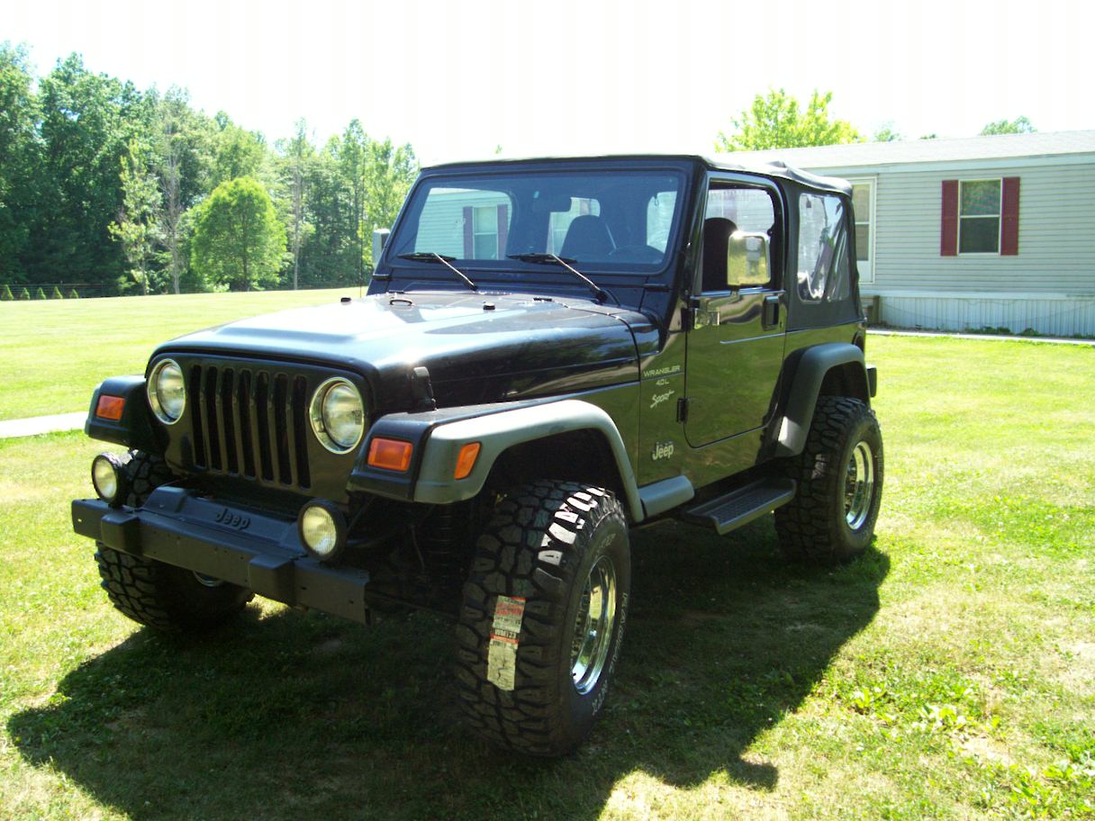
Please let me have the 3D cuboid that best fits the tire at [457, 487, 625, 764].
[{"bbox_3d":[0.010,0.642,3.370,0.310,0.810,0.820,4,10,22],"label":"tire"}]

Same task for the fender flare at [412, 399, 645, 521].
[{"bbox_3d":[-0.025,0.200,3.286,0.150,0.465,1.030,7,11,35],"label":"fender flare"}]

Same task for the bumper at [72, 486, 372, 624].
[{"bbox_3d":[-1.000,0.405,3.279,1.370,0.190,0.215,7,11,34],"label":"bumper"}]

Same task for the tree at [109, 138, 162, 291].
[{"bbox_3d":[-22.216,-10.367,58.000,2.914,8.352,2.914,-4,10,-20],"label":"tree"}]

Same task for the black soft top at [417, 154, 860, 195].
[{"bbox_3d":[0.459,-1.075,5.011,1.380,0.125,1.680,7,11,34],"label":"black soft top"}]

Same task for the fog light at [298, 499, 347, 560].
[{"bbox_3d":[-0.601,0.326,2.969,0.160,0.163,0.085,7,11,34],"label":"fog light"}]

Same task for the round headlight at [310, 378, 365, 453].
[{"bbox_3d":[-0.585,0.013,3.114,0.215,0.215,0.095,7,11,34],"label":"round headlight"}]

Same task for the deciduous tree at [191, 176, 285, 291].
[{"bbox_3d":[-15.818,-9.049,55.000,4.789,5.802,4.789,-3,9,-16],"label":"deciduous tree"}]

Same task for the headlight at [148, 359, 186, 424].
[{"bbox_3d":[-1.233,-0.068,3.555,0.213,0.213,0.080,7,11,35],"label":"headlight"}]

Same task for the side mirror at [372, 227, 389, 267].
[{"bbox_3d":[-0.747,-0.755,5.076,0.170,0.195,0.085,7,11,34],"label":"side mirror"}]

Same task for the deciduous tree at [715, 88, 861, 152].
[{"bbox_3d":[8.483,-7.989,38.543,6.000,6.860,6.000,2,9,12],"label":"deciduous tree"}]

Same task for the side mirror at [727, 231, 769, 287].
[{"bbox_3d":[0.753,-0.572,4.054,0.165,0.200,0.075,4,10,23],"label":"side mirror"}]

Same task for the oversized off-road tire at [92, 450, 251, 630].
[{"bbox_3d":[-1.385,0.465,4.237,0.310,0.820,0.825,5,10,23],"label":"oversized off-road tire"}]

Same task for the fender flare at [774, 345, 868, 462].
[{"bbox_3d":[1.371,-0.094,5.222,0.150,0.475,0.980,7,11,35],"label":"fender flare"}]

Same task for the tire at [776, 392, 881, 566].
[{"bbox_3d":[1.399,0.343,5.310,0.310,0.810,0.820,7,11,35],"label":"tire"}]

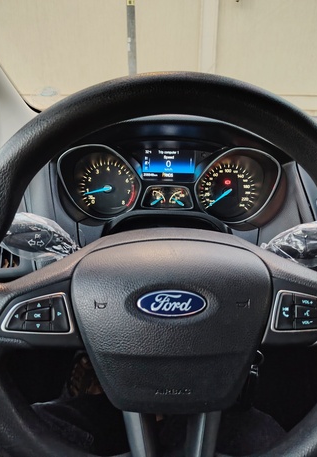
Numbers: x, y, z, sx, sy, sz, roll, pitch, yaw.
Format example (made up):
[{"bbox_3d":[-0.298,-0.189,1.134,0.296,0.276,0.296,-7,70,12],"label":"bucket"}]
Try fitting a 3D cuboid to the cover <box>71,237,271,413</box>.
[{"bbox_3d":[0.011,0.081,0.277,0.171,0.148,0.052,0,-2,0],"label":"cover"}]

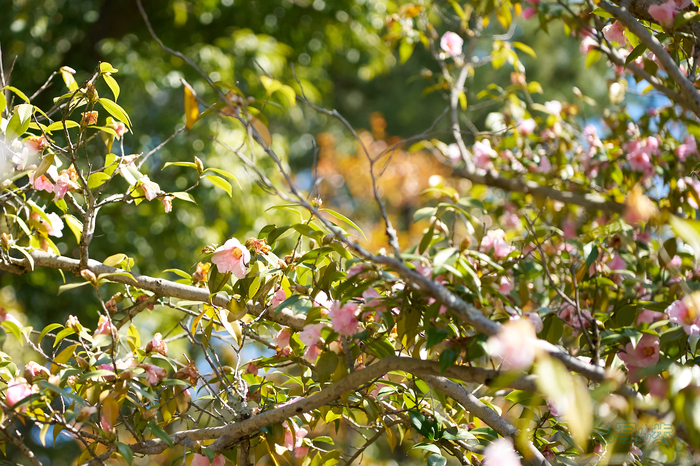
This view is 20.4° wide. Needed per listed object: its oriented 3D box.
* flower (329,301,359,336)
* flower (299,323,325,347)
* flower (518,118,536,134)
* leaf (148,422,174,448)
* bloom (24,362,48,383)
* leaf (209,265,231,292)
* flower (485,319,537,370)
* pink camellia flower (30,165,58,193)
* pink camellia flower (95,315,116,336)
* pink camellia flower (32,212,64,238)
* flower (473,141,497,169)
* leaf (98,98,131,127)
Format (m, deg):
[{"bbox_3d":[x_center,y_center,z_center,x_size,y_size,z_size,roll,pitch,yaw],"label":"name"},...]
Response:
[{"bbox_3d":[-0.011,0.142,3.220,0.050,0.056,0.042,-3,8,24],"label":"flower"},{"bbox_3d":[-0.063,0.167,3.200,0.040,0.041,0.037,-5,5,41],"label":"flower"},{"bbox_3d":[0.347,-0.208,3.800,0.035,0.031,0.031,0,0,0],"label":"flower"},{"bbox_3d":[-0.301,0.323,3.100,0.022,0.056,0.010,-27,-26,-46],"label":"leaf"},{"bbox_3d":[-0.461,0.205,2.850,0.038,0.031,0.034,1,0,-6],"label":"bloom"},{"bbox_3d":[-0.235,0.082,3.500,0.038,0.053,0.015,1,-7,-9],"label":"leaf"},{"bbox_3d":[0.178,0.123,2.150,0.052,0.052,0.045,0,6,0],"label":"flower"},{"bbox_3d":[-0.464,-0.083,2.950,0.046,0.044,0.037,1,-7,-6],"label":"pink camellia flower"},{"bbox_3d":[-0.365,0.138,2.900,0.034,0.036,0.033,-1,6,6],"label":"pink camellia flower"},{"bbox_3d":[-0.442,-0.011,2.850,0.048,0.042,0.042,5,-3,-37],"label":"pink camellia flower"},{"bbox_3d":[0.291,-0.168,4.200,0.053,0.063,0.046,-2,-7,19],"label":"flower"},{"bbox_3d":[-0.356,-0.180,2.950,0.024,0.072,0.017,-45,0,-35],"label":"leaf"}]

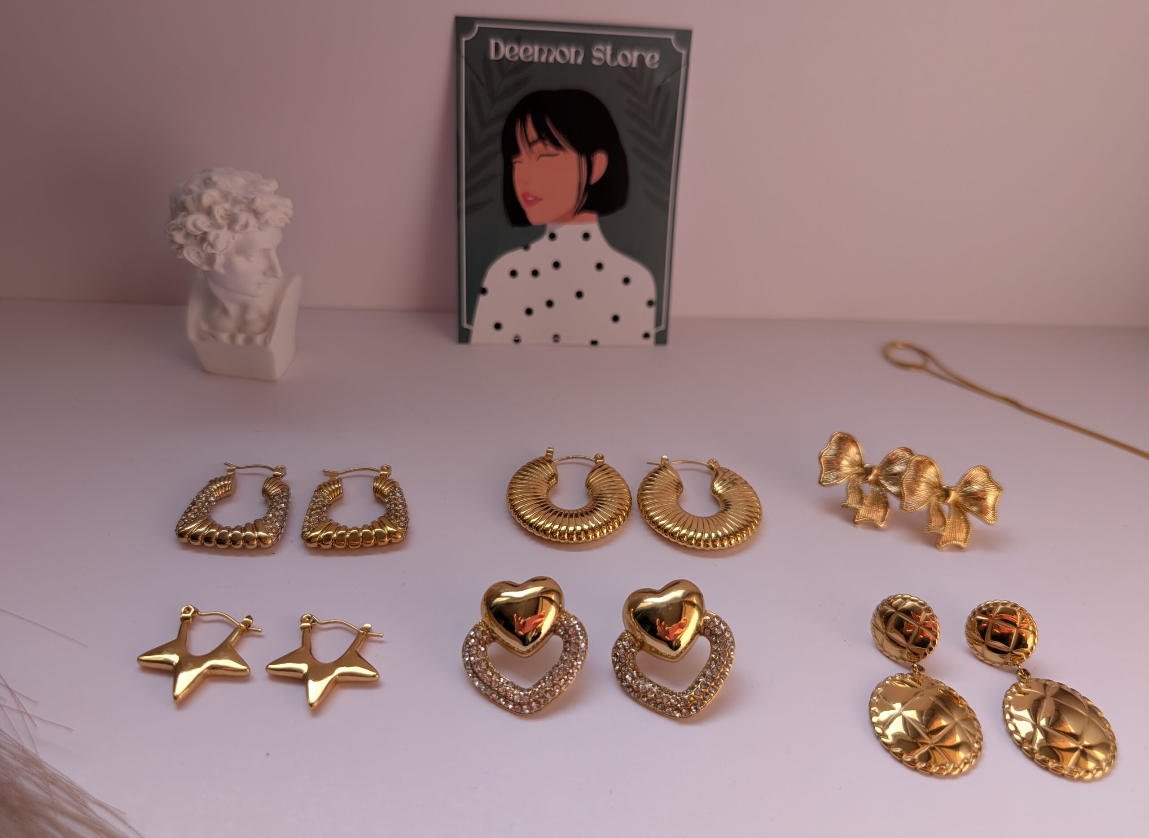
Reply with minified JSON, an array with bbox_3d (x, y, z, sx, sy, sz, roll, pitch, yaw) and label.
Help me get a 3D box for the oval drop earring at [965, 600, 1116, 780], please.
[{"bbox_3d":[0.101,0.060,0.176,0.021,0.013,0.041,-5,44,-14],"label":"oval drop earring"}]

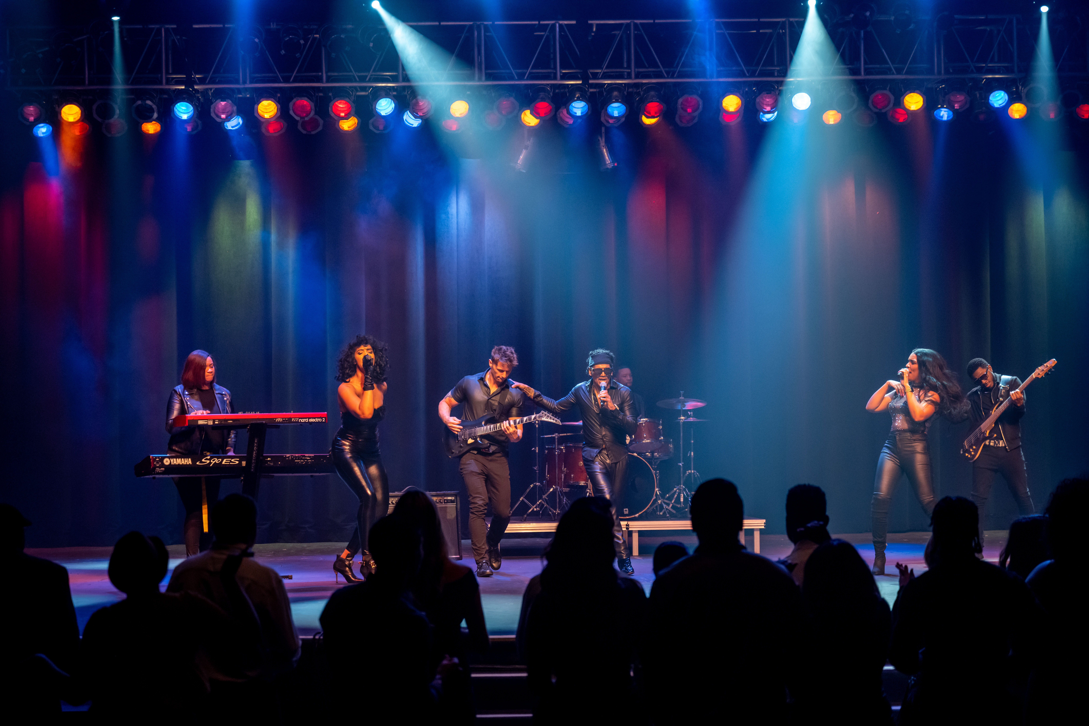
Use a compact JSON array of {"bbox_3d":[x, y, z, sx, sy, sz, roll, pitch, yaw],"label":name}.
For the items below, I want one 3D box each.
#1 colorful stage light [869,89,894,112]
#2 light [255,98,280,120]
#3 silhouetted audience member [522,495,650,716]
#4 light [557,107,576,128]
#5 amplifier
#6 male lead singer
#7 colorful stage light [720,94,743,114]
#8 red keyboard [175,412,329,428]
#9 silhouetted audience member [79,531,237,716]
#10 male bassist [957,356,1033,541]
[{"bbox_3d":[3.214,-2.559,20.293,0.240,0.240,0.320,0,32,0],"label":"colorful stage light"},{"bbox_3d":[-2.780,-2.605,21.298,0.250,0.250,0.290,0,32,-4],"label":"light"},{"bbox_3d":[0.162,1.270,7.865,0.450,1.550,0.320,-1,-3,0],"label":"silhouetted audience member"},{"bbox_3d":[0.256,-2.602,21.634,0.260,0.270,0.340,-1,38,3],"label":"light"},{"bbox_3d":[-1.061,1.355,17.610,0.700,0.560,0.280,-1,-3,-7],"label":"amplifier"},{"bbox_3d":[0.229,0.727,15.600,0.920,1.680,0.520,0,-1,-2],"label":"male lead singer"},{"bbox_3d":[1.573,-2.215,17.850,0.220,0.220,0.250,0,33,0],"label":"colorful stage light"},{"bbox_3d":[-2.185,0.425,15.750,1.090,0.095,0.310,1,-4,-27],"label":"red keyboard"},{"bbox_3d":[-1.423,1.441,7.785,0.560,1.640,0.400,0,-1,6],"label":"silhouetted audience member"},{"bbox_3d":[3.837,0.807,18.000,0.660,1.710,0.480,-1,-2,10],"label":"male bassist"}]

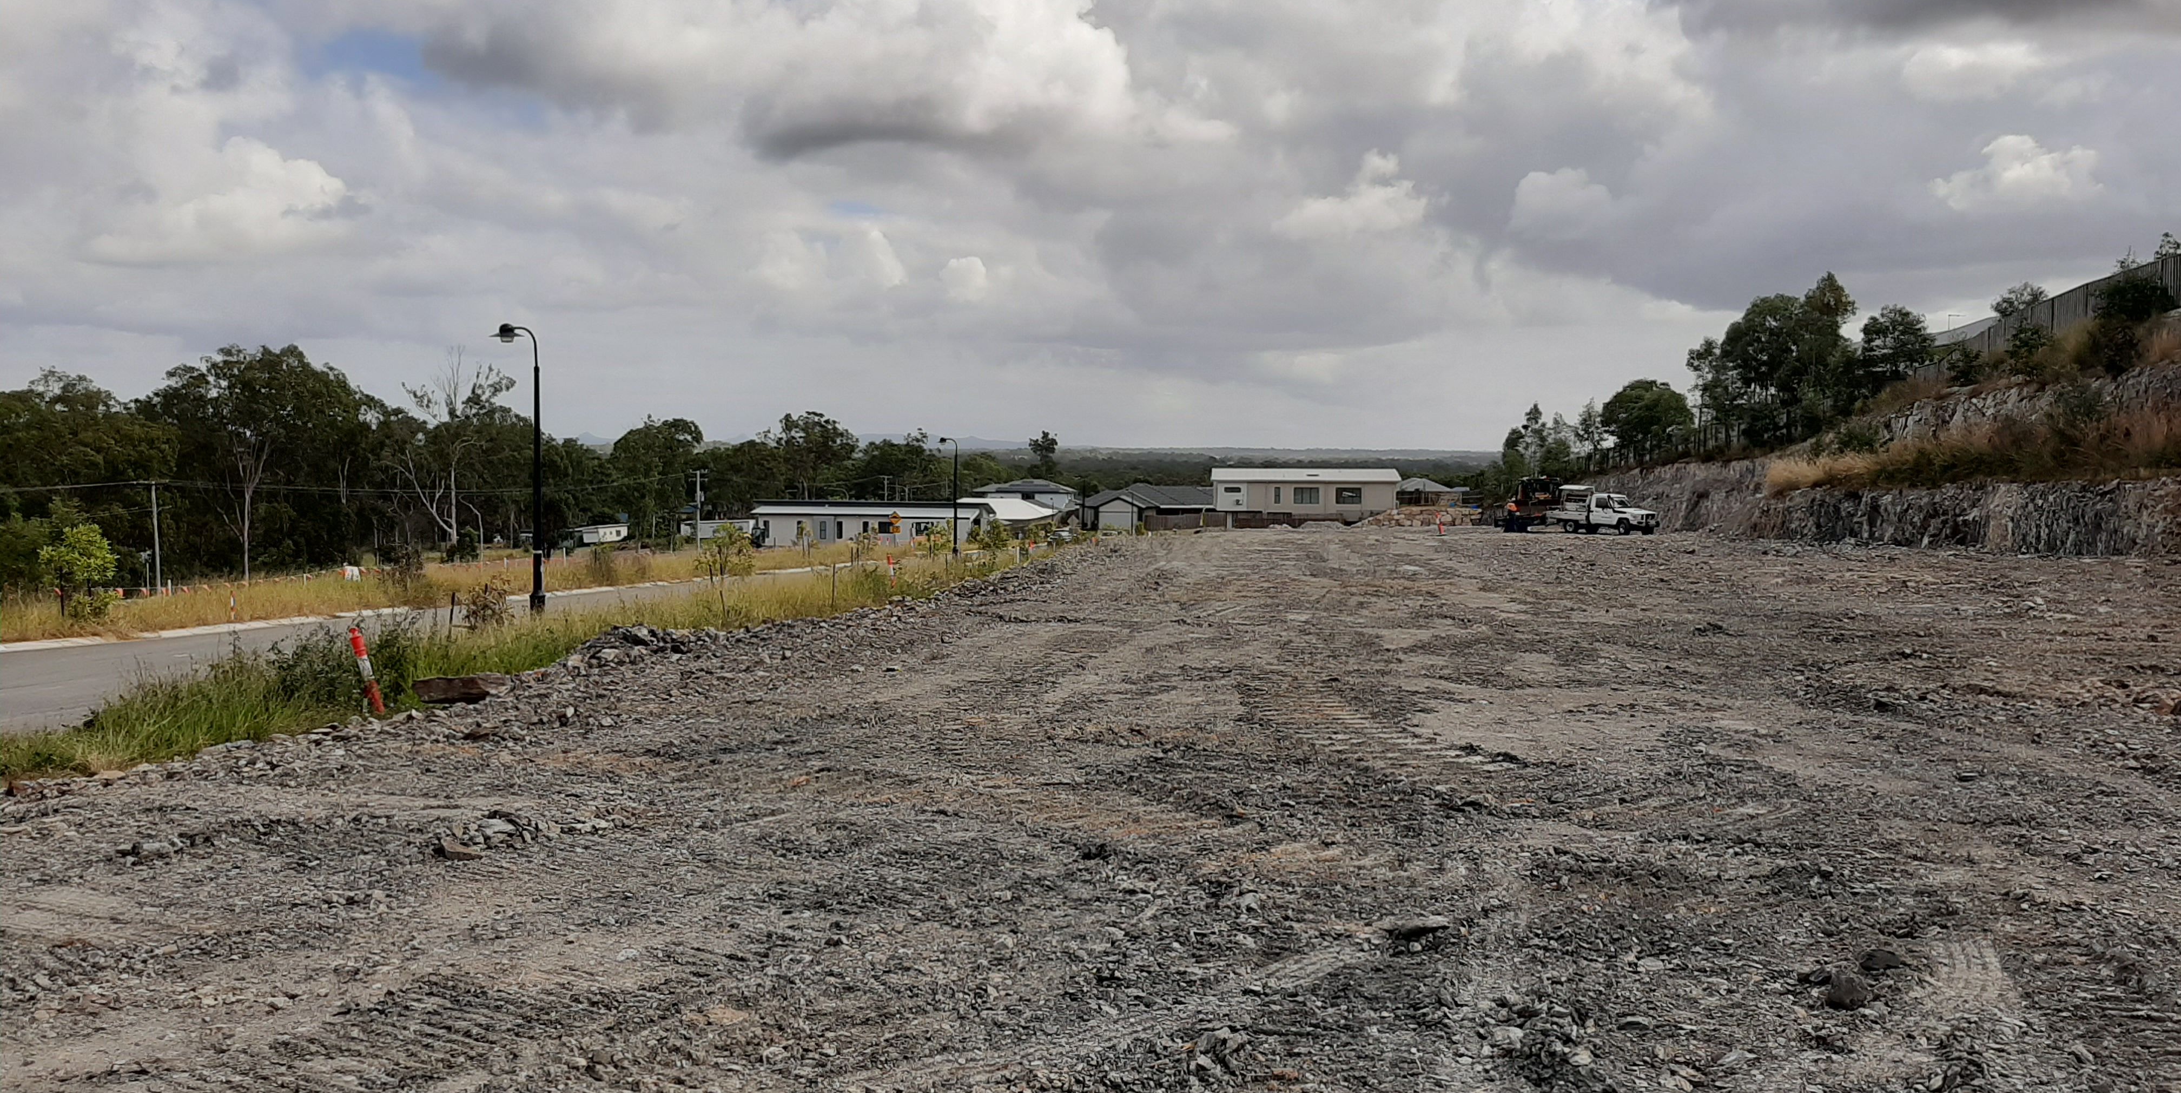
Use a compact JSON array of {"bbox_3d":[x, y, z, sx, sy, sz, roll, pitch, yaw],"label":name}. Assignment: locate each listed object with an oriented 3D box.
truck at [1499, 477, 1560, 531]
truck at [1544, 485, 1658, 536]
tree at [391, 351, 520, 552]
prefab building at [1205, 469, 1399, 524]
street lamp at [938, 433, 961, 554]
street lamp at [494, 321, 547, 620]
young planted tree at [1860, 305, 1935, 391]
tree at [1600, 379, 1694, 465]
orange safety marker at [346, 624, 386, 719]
[{"bbox_3d":[23.002,-2.210,85.500,4.000,2.850,2.500,2,3,17],"label":"truck"},{"bbox_3d":[24.283,-1.744,78.000,1.850,2.250,5.200,-2,4,-38],"label":"truck"},{"bbox_3d":[-51.885,-7.765,135.000,10.000,16.600,10.000,0,3,0],"label":"tree"},{"bbox_3d":[17.878,-4.385,138.000,15.400,4.300,8.000,1,3,5],"label":"prefab building"},{"bbox_3d":[-6.514,-2.286,75.000,1.000,5.400,0.600,1,3,5],"label":"street lamp"},{"bbox_3d":[-10.704,-1.447,30.700,1.000,5.400,0.600,1,3,5],"label":"street lamp"},{"bbox_3d":[40.814,-10.006,83.000,3.700,4.300,3.700,0,3,0],"label":"young planted tree"},{"bbox_3d":[32.110,-7.164,95.000,5.200,5.000,5.200,0,3,0],"label":"tree"},{"bbox_3d":[-7.735,1.318,17.500,0.130,1.000,0.130,-20,2,0],"label":"orange safety marker"}]

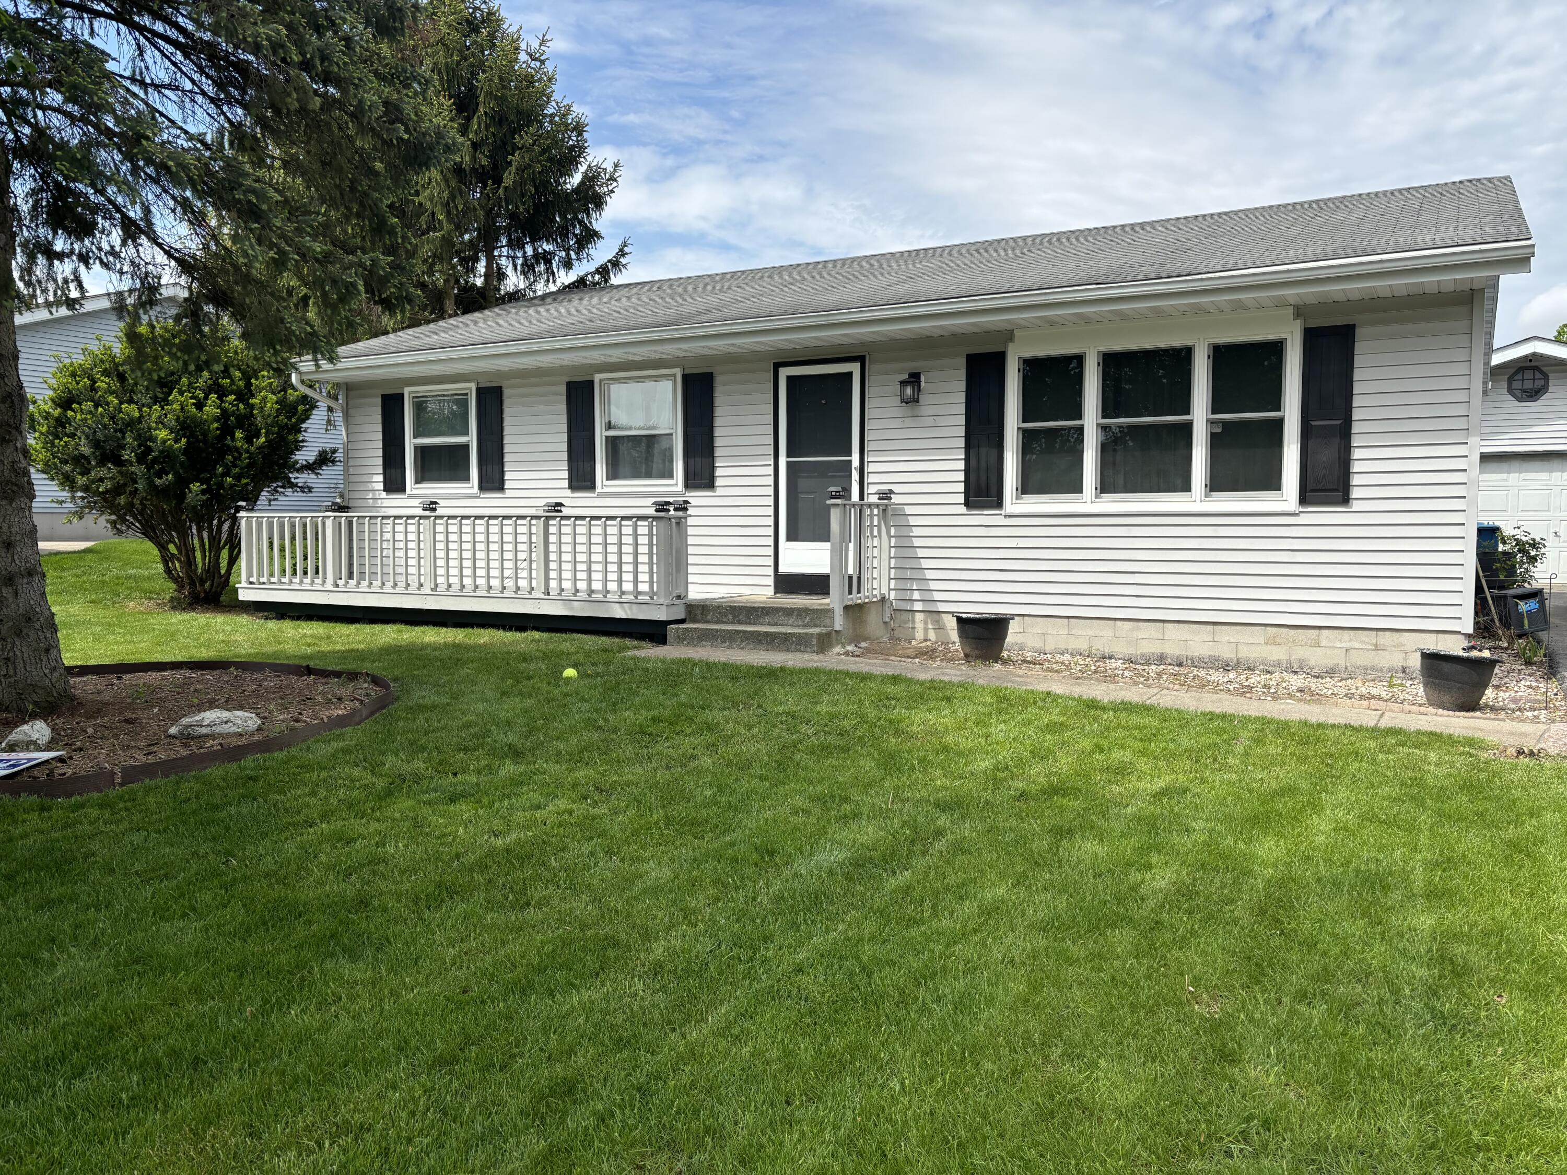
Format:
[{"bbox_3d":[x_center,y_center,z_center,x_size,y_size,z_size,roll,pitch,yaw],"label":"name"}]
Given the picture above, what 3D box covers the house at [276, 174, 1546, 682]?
[{"bbox_3d":[1.411,-1.906,14.531,12.810,4.740,9.500,2,3,29],"label":"house"}]

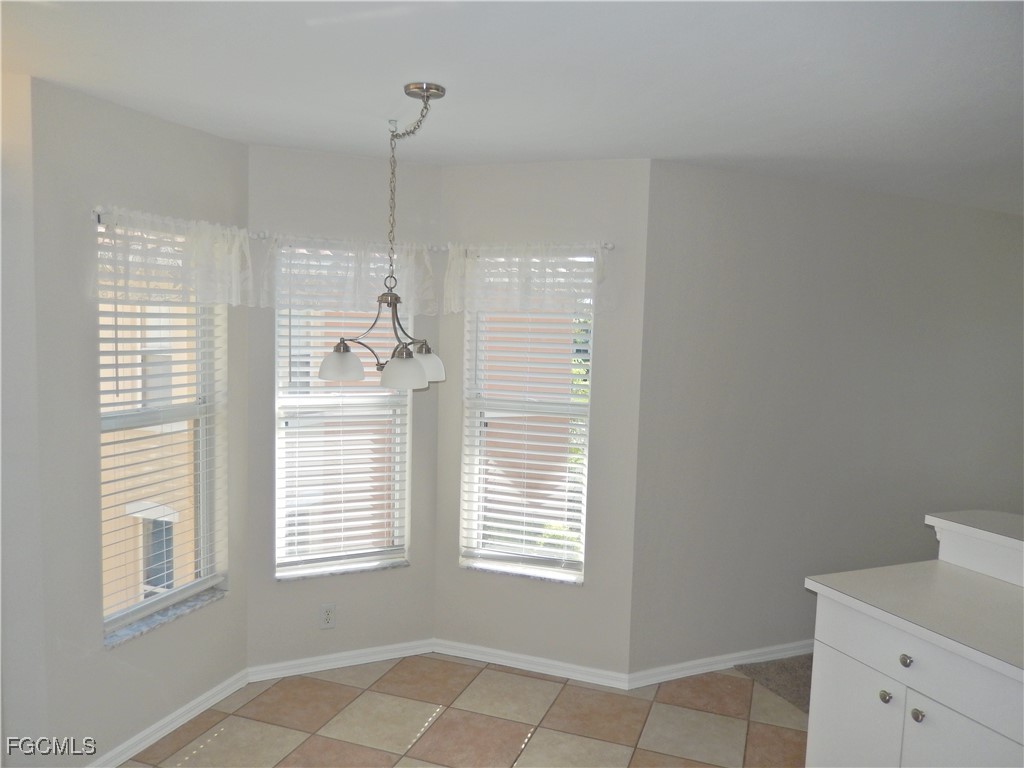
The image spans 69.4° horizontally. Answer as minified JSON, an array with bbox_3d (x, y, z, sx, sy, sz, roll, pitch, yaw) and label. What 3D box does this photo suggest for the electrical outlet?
[{"bbox_3d":[-0.880,1.114,3.539,0.070,0.115,0.010,0,5,-25],"label":"electrical outlet"}]

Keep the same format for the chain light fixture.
[{"bbox_3d":[-0.477,-0.480,2.683,0.511,1.000,0.700,2,4,0],"label":"chain light fixture"}]

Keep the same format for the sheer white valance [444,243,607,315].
[{"bbox_3d":[0.051,-0.487,3.430,0.777,0.321,0.080,3,5,20],"label":"sheer white valance"}]

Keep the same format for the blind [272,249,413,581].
[{"bbox_3d":[-0.797,0.124,3.541,0.637,1.526,0.060,0,5,-25],"label":"blind"}]

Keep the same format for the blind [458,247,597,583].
[{"bbox_3d":[0.063,0.137,3.579,0.652,1.555,0.060,3,5,20],"label":"blind"}]

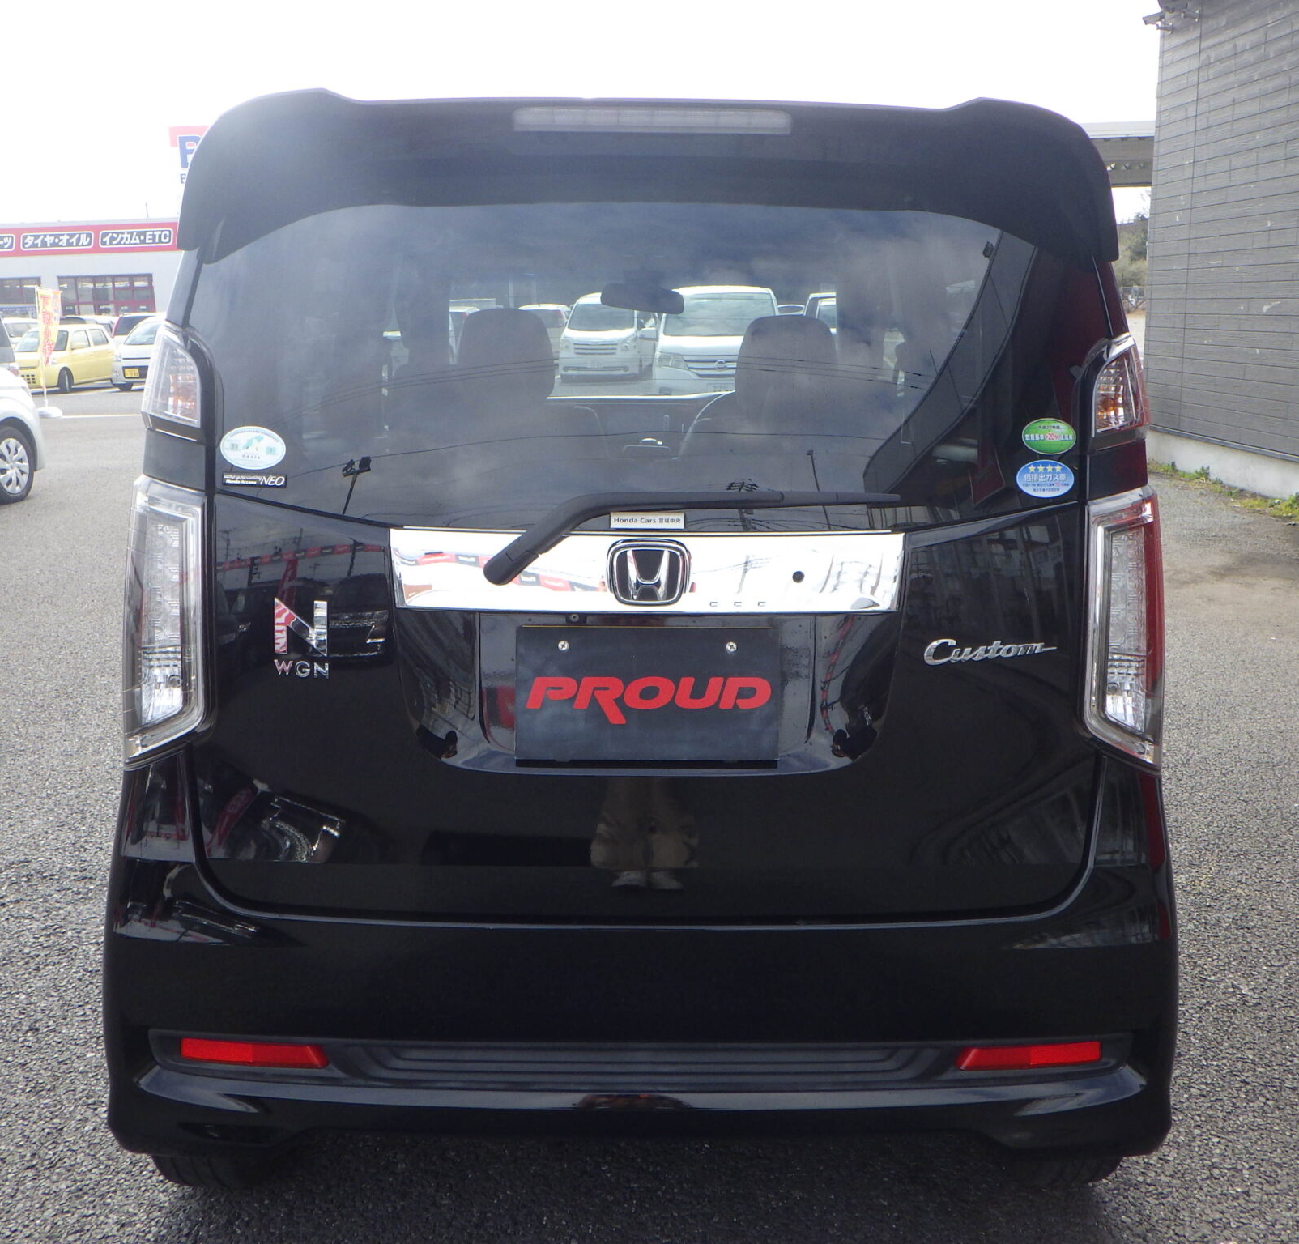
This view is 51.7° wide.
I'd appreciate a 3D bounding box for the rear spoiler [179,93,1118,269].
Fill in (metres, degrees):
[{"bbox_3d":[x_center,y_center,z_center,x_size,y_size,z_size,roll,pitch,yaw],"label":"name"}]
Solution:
[{"bbox_3d":[-0.001,-0.547,1.706,1.190,0.235,0.260,0,13,-1],"label":"rear spoiler"}]

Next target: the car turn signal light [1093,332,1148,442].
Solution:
[{"bbox_3d":[0.604,-0.300,1.721,0.088,0.143,0.085,0,5,-11],"label":"car turn signal light"}]

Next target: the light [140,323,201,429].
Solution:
[{"bbox_3d":[-0.606,-0.311,1.699,0.088,0.143,0.085,1,5,9],"label":"light"}]

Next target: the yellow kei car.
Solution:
[{"bbox_3d":[-13.760,-6.108,31.000,1.475,1.470,3.390,-1,13,0],"label":"yellow kei car"}]

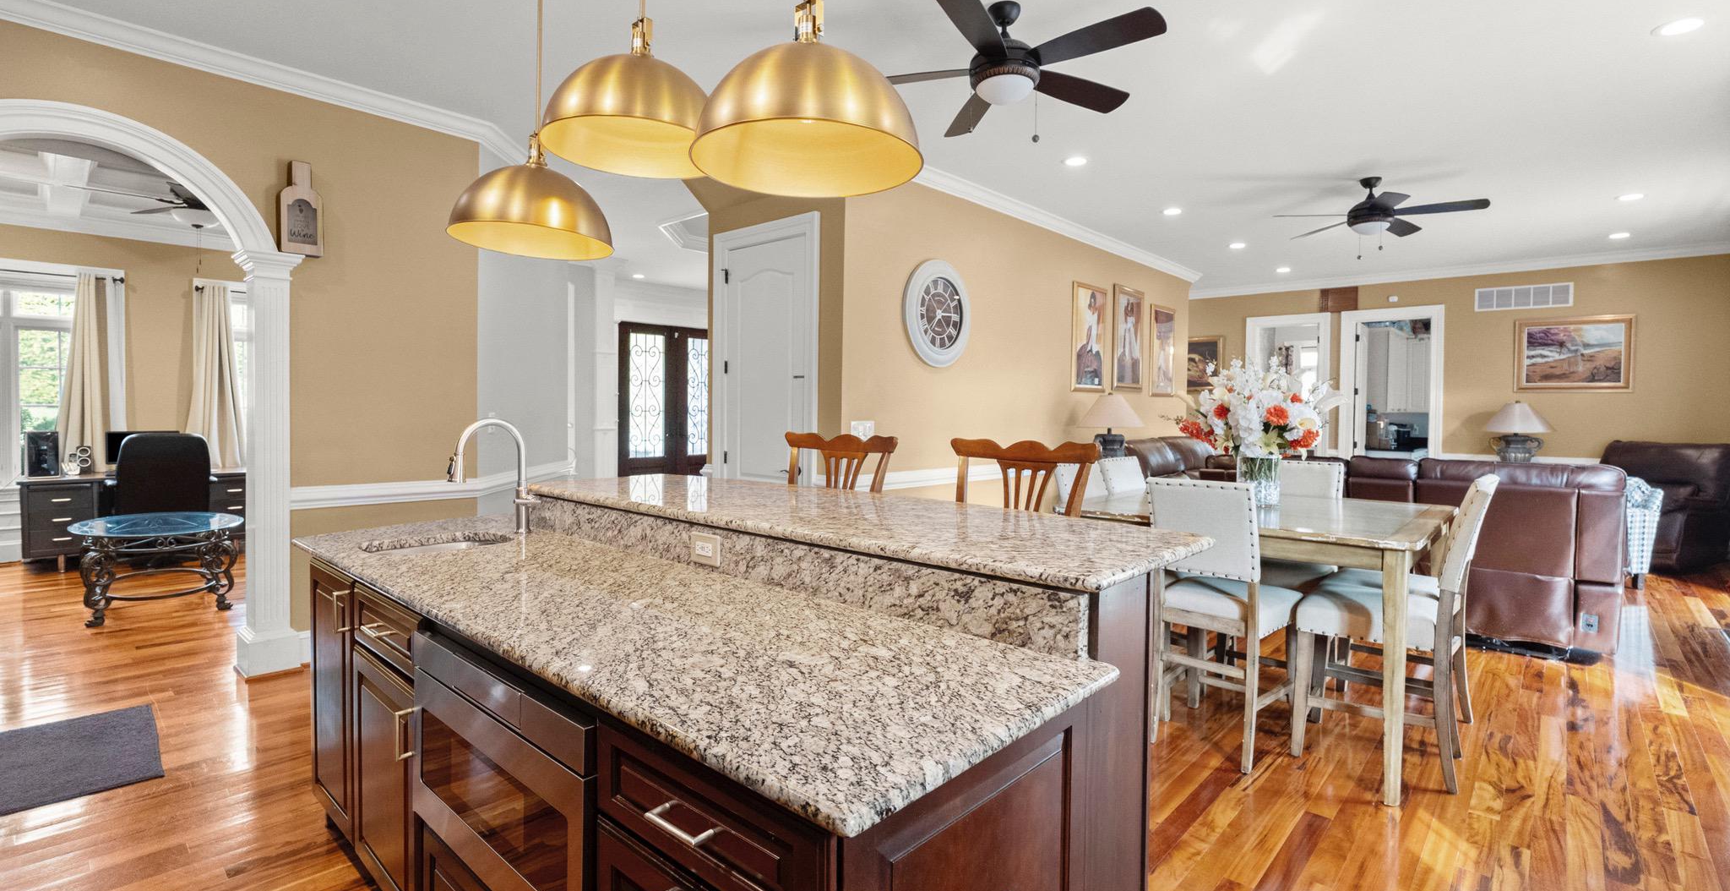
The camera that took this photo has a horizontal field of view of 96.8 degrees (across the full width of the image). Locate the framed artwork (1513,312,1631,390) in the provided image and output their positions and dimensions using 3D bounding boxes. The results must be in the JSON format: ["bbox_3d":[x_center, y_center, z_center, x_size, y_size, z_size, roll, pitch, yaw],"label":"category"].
[{"bbox_3d":[7.414,-0.948,8.052,0.927,0.780,0.050,3,3,42],"label":"framed artwork"}]

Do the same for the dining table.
[{"bbox_3d":[1.792,0.744,3.511,1.340,0.910,1.480,3,3,42],"label":"dining table"}]

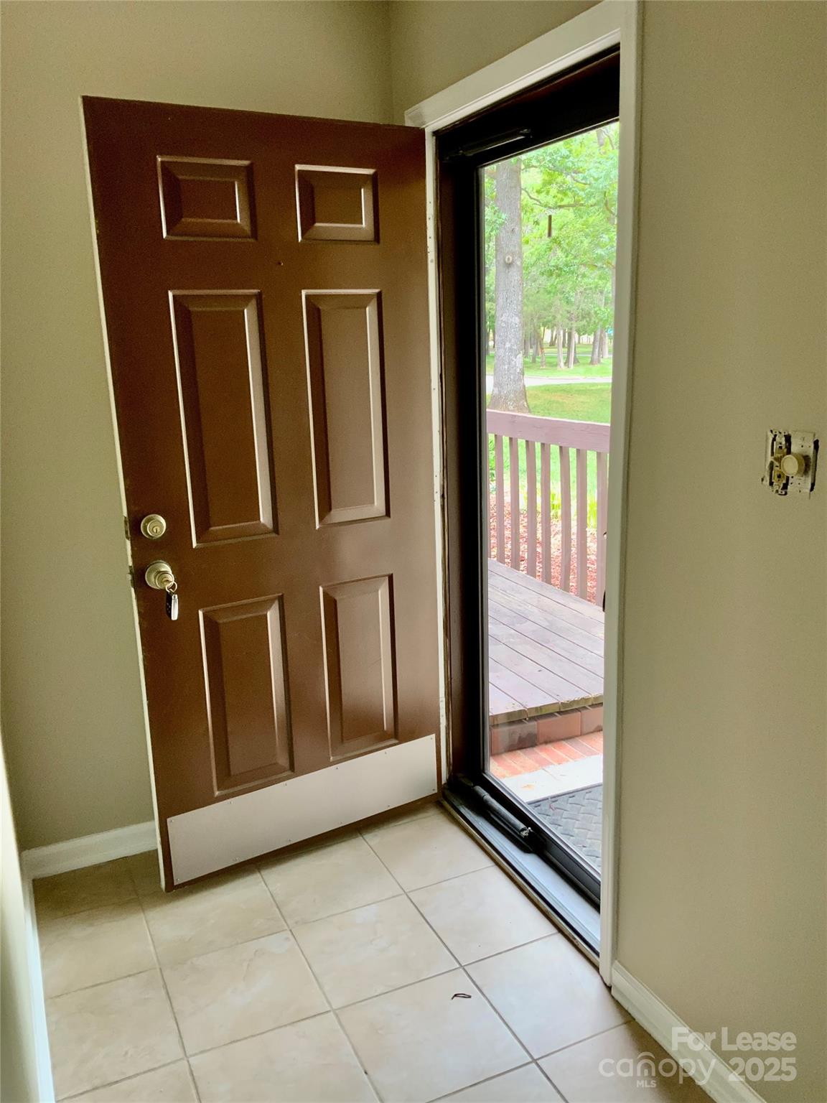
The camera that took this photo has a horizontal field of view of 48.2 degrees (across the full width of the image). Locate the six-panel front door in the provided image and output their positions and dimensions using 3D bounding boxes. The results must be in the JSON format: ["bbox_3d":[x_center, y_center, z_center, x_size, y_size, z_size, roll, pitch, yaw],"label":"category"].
[{"bbox_3d":[-0.340,-0.113,2.572,0.913,2.032,0.050,-10,16,-30],"label":"six-panel front door"}]

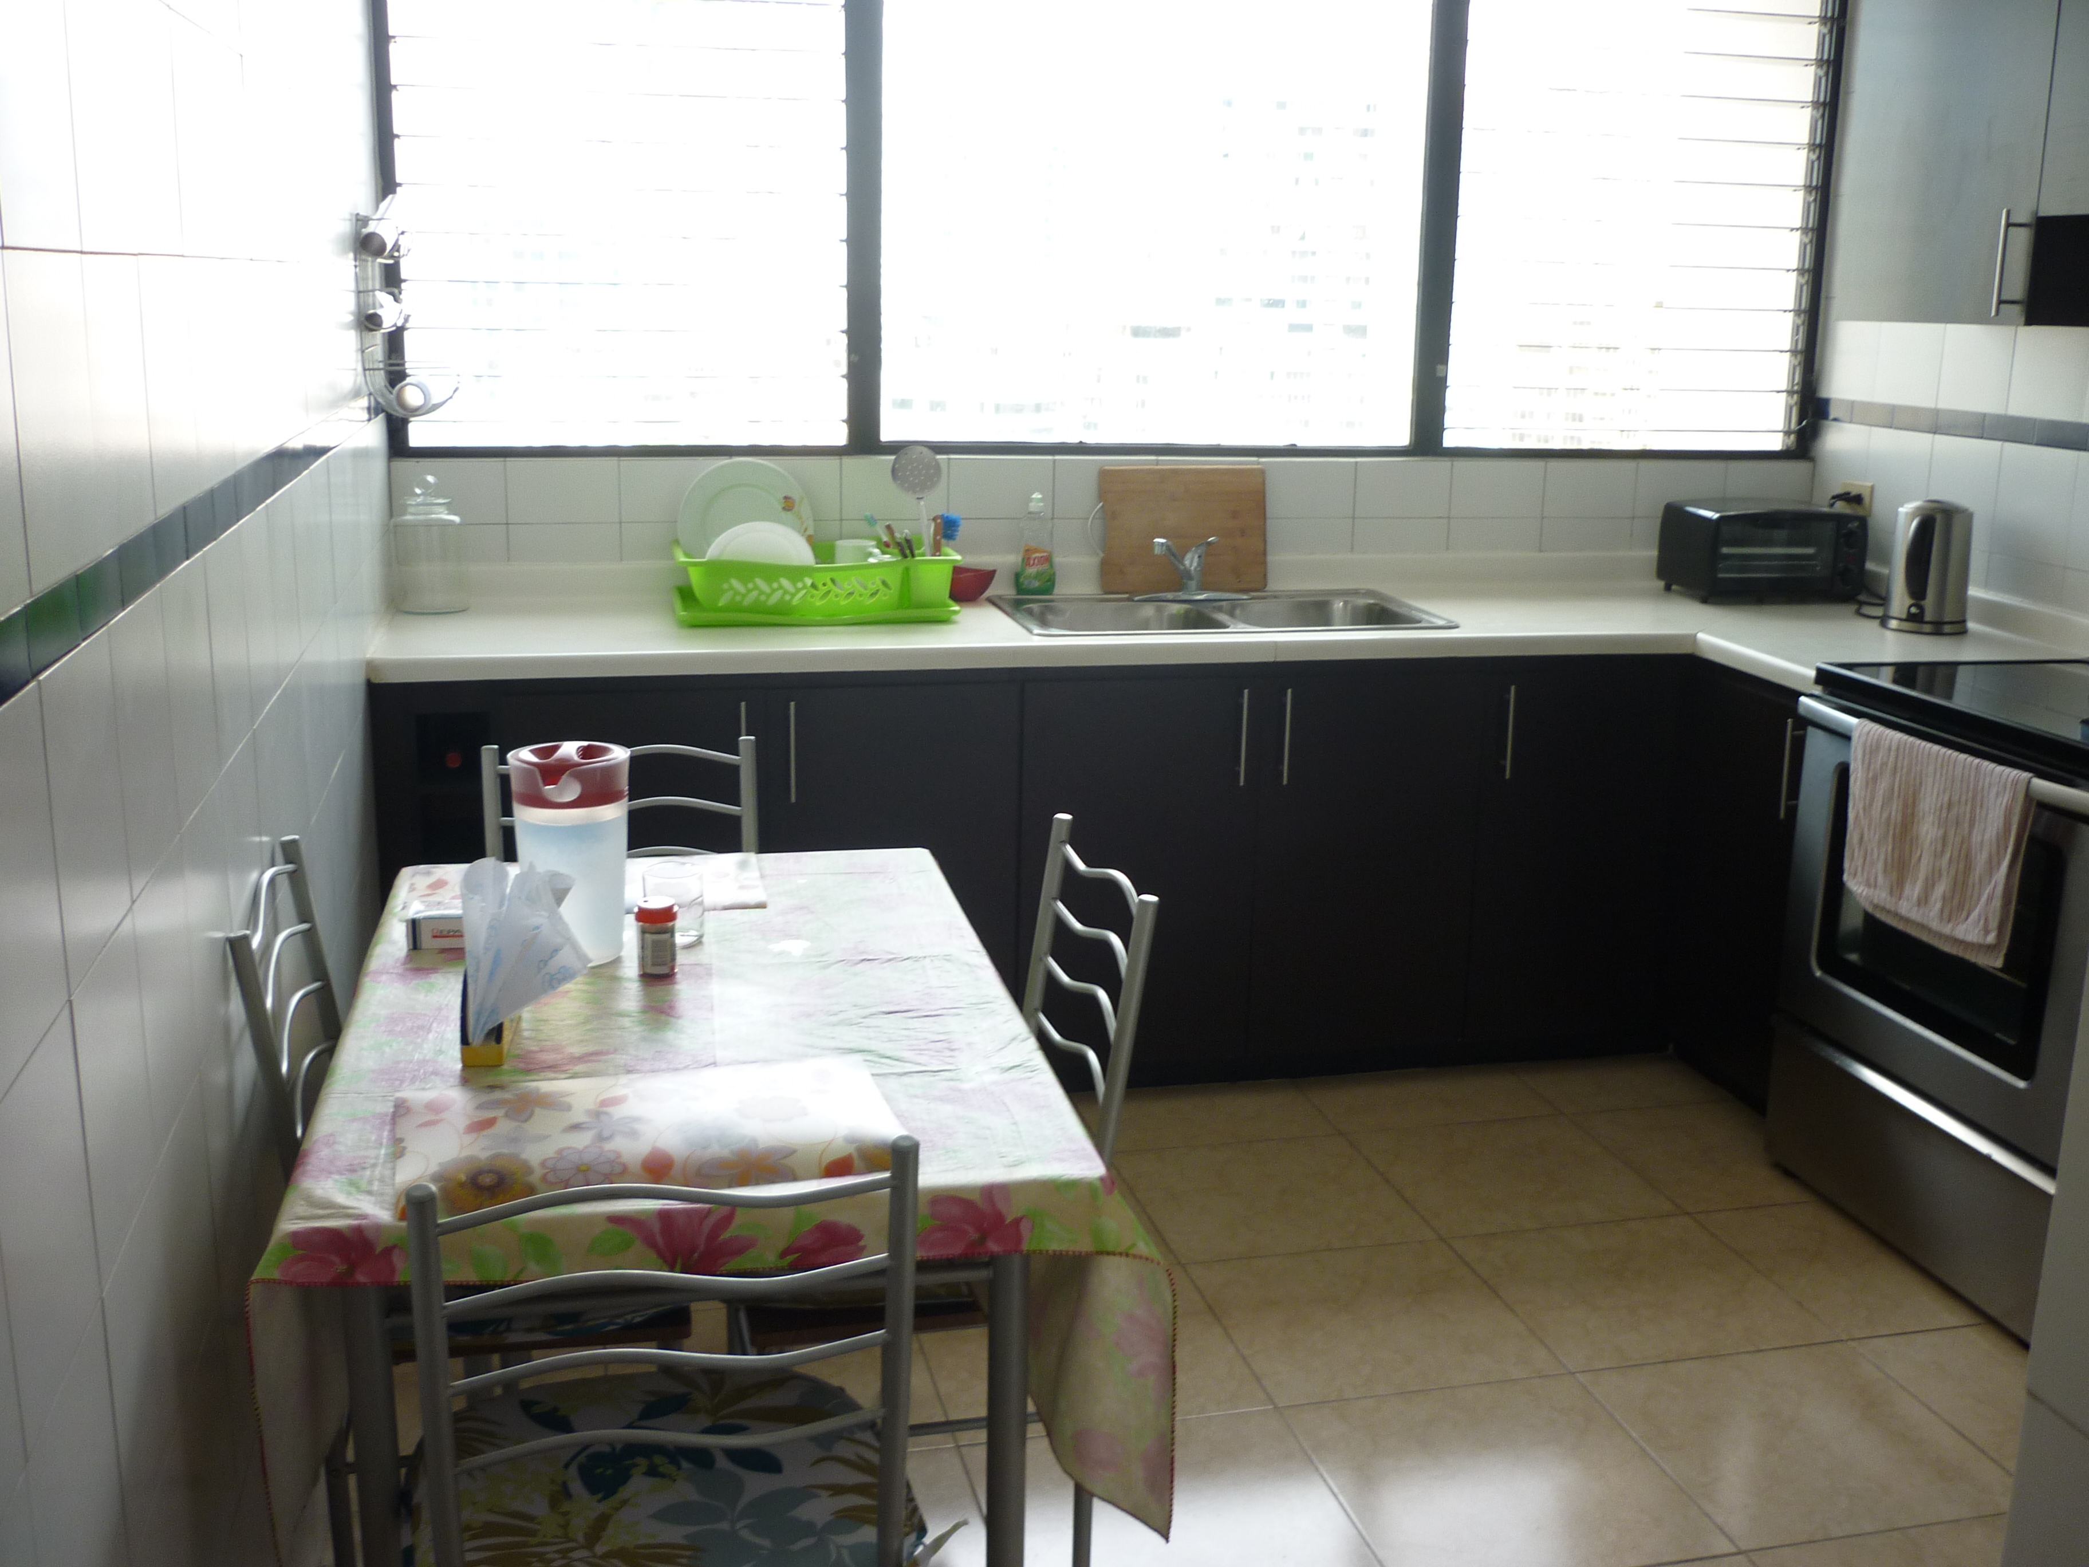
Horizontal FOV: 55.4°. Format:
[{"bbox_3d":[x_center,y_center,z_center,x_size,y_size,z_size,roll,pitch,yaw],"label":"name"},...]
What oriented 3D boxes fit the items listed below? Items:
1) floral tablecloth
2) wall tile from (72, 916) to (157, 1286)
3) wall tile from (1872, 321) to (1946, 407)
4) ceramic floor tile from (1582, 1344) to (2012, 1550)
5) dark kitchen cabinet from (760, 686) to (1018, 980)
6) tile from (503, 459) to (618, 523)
[{"bbox_3d":[-0.382,0.393,2.194,0.765,0.365,1.080,-2,14,-13],"label":"floral tablecloth"},{"bbox_3d":[-0.688,0.228,1.470,0.010,0.220,0.226,-2,14,-13],"label":"wall tile"},{"bbox_3d":[1.813,-0.885,4.160,0.010,0.187,0.207,-2,14,-13],"label":"wall tile"},{"bbox_3d":[1.041,0.912,2.756,0.446,0.010,0.446,-2,14,-13],"label":"ceramic floor tile"},{"bbox_3d":[-0.328,0.123,3.824,0.453,0.750,0.540,-2,14,-13],"label":"dark kitchen cabinet"},{"bbox_3d":[-0.974,-0.593,4.038,0.222,0.131,0.010,-2,14,-12],"label":"tile"}]

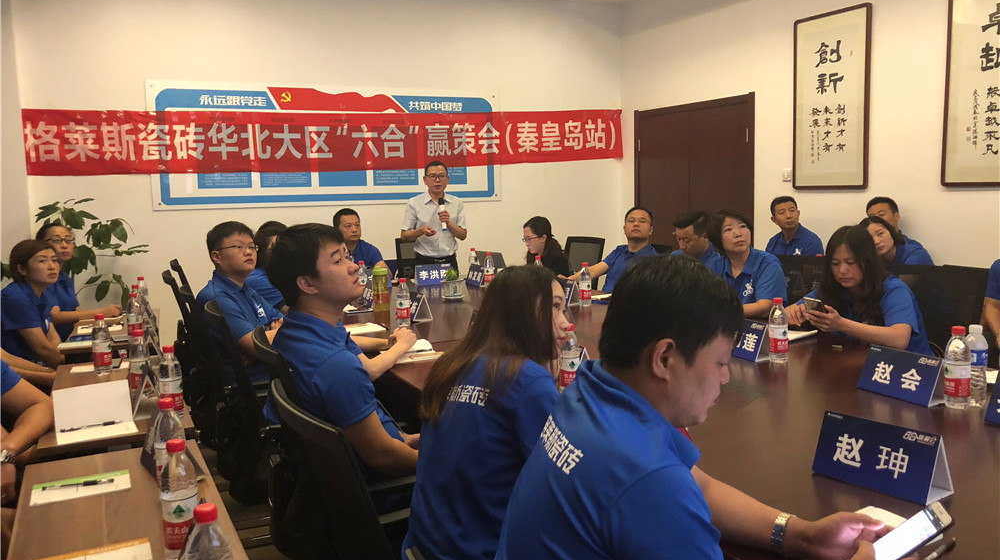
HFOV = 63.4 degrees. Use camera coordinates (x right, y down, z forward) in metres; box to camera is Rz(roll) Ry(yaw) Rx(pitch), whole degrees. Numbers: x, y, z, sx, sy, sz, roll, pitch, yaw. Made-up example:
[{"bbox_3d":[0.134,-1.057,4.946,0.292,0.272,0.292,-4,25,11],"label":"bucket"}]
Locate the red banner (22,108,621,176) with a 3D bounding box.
[{"bbox_3d":[-1.121,-1.223,6.982,5.181,0.495,0.030,-5,8,-25],"label":"red banner"}]

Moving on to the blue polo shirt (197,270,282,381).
[{"bbox_3d":[-1.180,0.250,3.650,0.330,0.570,0.460,0,7,8],"label":"blue polo shirt"}]

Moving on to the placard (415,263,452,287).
[{"bbox_3d":[-0.453,-0.037,5.551,0.253,0.131,0.103,-4,7,-21],"label":"placard"}]

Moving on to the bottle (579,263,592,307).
[{"bbox_3d":[0.468,0.024,4.407,0.067,0.228,0.067,-1,6,0],"label":"bottle"}]

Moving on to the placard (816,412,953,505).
[{"bbox_3d":[0.816,0.369,1.736,0.107,0.131,0.253,-6,8,-36],"label":"placard"}]

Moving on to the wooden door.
[{"bbox_3d":[1.781,-0.585,7.606,0.080,2.120,1.720,-5,7,-25],"label":"wooden door"}]

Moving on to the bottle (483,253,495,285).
[{"bbox_3d":[-0.072,-0.068,5.266,0.066,0.228,0.066,-5,7,-25],"label":"bottle"}]

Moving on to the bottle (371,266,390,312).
[{"bbox_3d":[-0.644,0.046,4.377,0.086,0.238,0.086,-4,7,-25],"label":"bottle"}]

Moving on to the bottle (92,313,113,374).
[{"bbox_3d":[-1.486,0.240,3.022,0.066,0.228,0.066,-5,7,-25],"label":"bottle"}]

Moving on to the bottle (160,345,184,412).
[{"bbox_3d":[-0.959,0.306,2.375,0.066,0.228,0.066,-5,7,-25],"label":"bottle"}]

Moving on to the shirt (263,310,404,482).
[{"bbox_3d":[-0.499,0.357,2.355,0.350,0.570,0.470,-3,7,-18],"label":"shirt"}]

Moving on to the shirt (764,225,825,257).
[{"bbox_3d":[1.984,-0.065,5.522,0.290,0.620,0.470,-7,9,-42],"label":"shirt"}]

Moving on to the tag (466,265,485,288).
[{"bbox_3d":[-0.139,-0.024,5.344,0.105,0.129,0.250,-4,7,-21],"label":"tag"}]

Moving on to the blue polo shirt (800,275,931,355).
[{"bbox_3d":[1.494,0.176,3.280,0.330,0.530,0.470,-7,9,-42],"label":"blue polo shirt"}]

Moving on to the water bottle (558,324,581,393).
[{"bbox_3d":[0.216,0.249,2.474,0.067,0.228,0.067,-1,6,0],"label":"water bottle"}]

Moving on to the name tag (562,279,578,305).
[{"bbox_3d":[0.360,0.060,4.548,0.103,0.131,0.253,-5,7,-28],"label":"name tag"}]

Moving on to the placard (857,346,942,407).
[{"bbox_3d":[1.210,0.280,2.417,0.105,0.129,0.250,-4,7,-23],"label":"placard"}]

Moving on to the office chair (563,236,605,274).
[{"bbox_3d":[0.419,0.241,5.498,0.600,1.030,0.580,-5,7,-25],"label":"office chair"}]

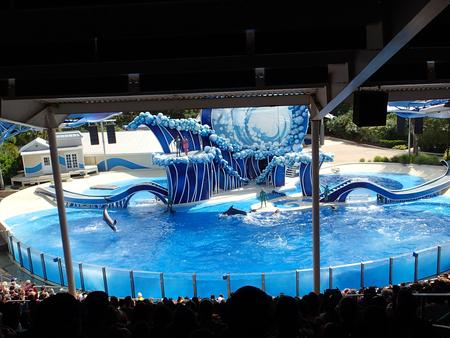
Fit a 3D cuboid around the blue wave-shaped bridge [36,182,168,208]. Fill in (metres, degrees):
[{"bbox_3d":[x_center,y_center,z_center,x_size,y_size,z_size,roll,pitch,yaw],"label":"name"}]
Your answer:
[{"bbox_3d":[-11.992,2.408,38.192,13.300,2.300,2.400,-2,10,6],"label":"blue wave-shaped bridge"}]

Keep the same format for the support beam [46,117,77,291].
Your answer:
[{"bbox_3d":[-5.688,1.599,13.667,0.230,7.030,0.230,-3,10,0],"label":"support beam"}]

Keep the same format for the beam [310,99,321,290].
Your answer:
[{"bbox_3d":[3.253,1.409,13.871,0.230,7.580,0.230,-3,10,0],"label":"beam"}]

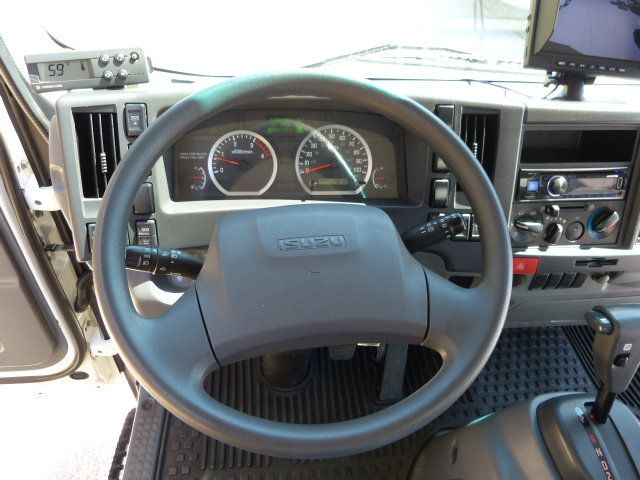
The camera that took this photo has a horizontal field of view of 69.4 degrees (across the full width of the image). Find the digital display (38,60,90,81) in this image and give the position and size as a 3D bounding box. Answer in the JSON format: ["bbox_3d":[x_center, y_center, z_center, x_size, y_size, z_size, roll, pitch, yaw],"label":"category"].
[{"bbox_3d":[-0.341,-0.226,0.618,0.066,0.025,0.012,-5,11,-16],"label":"digital display"}]

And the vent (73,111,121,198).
[{"bbox_3d":[-0.296,-0.118,0.626,0.057,0.121,0.030,-2,13,-5],"label":"vent"}]

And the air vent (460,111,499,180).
[{"bbox_3d":[0.232,-0.133,0.688,0.057,0.121,0.030,-2,13,-5],"label":"air vent"}]

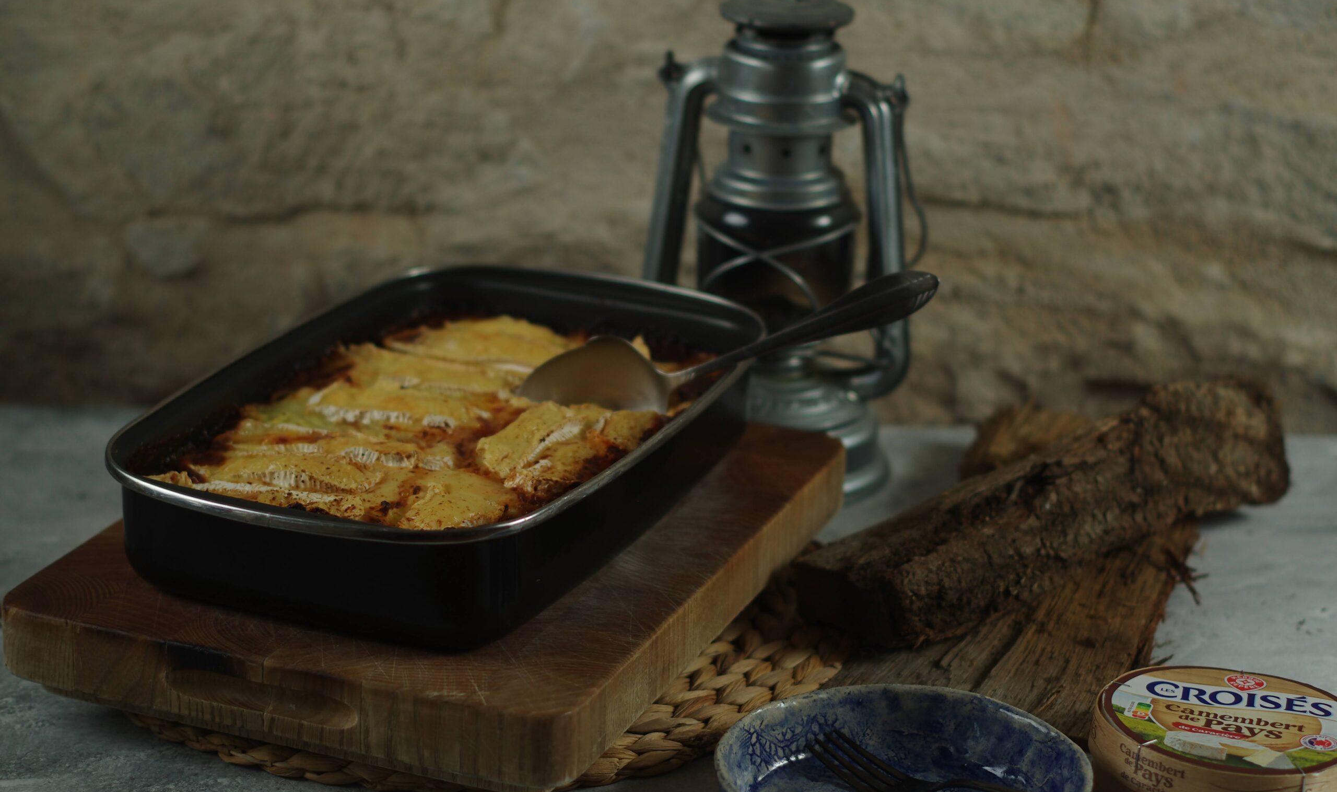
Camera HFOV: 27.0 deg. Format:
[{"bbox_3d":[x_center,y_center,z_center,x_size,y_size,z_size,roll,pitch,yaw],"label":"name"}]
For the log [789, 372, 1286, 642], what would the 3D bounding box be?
[{"bbox_3d":[0.199,0.059,1.472,0.324,0.063,0.068,-15,26,-40],"label":"log"}]

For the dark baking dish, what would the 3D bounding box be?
[{"bbox_3d":[-0.109,0.020,1.460,0.245,0.057,0.410,9,21,20],"label":"dark baking dish"}]

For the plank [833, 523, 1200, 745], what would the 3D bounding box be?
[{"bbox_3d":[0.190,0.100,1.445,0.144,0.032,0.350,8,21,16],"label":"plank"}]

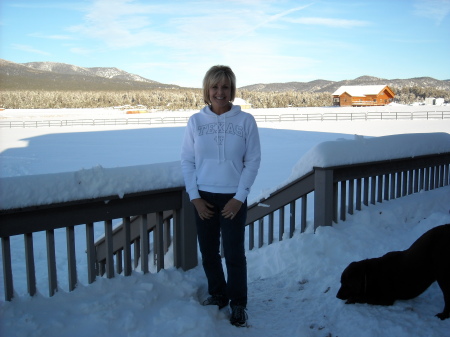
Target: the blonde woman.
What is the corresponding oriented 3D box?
[{"bbox_3d":[-0.025,0.172,3.700,0.520,1.660,0.400,-1,7,2],"label":"blonde woman"}]

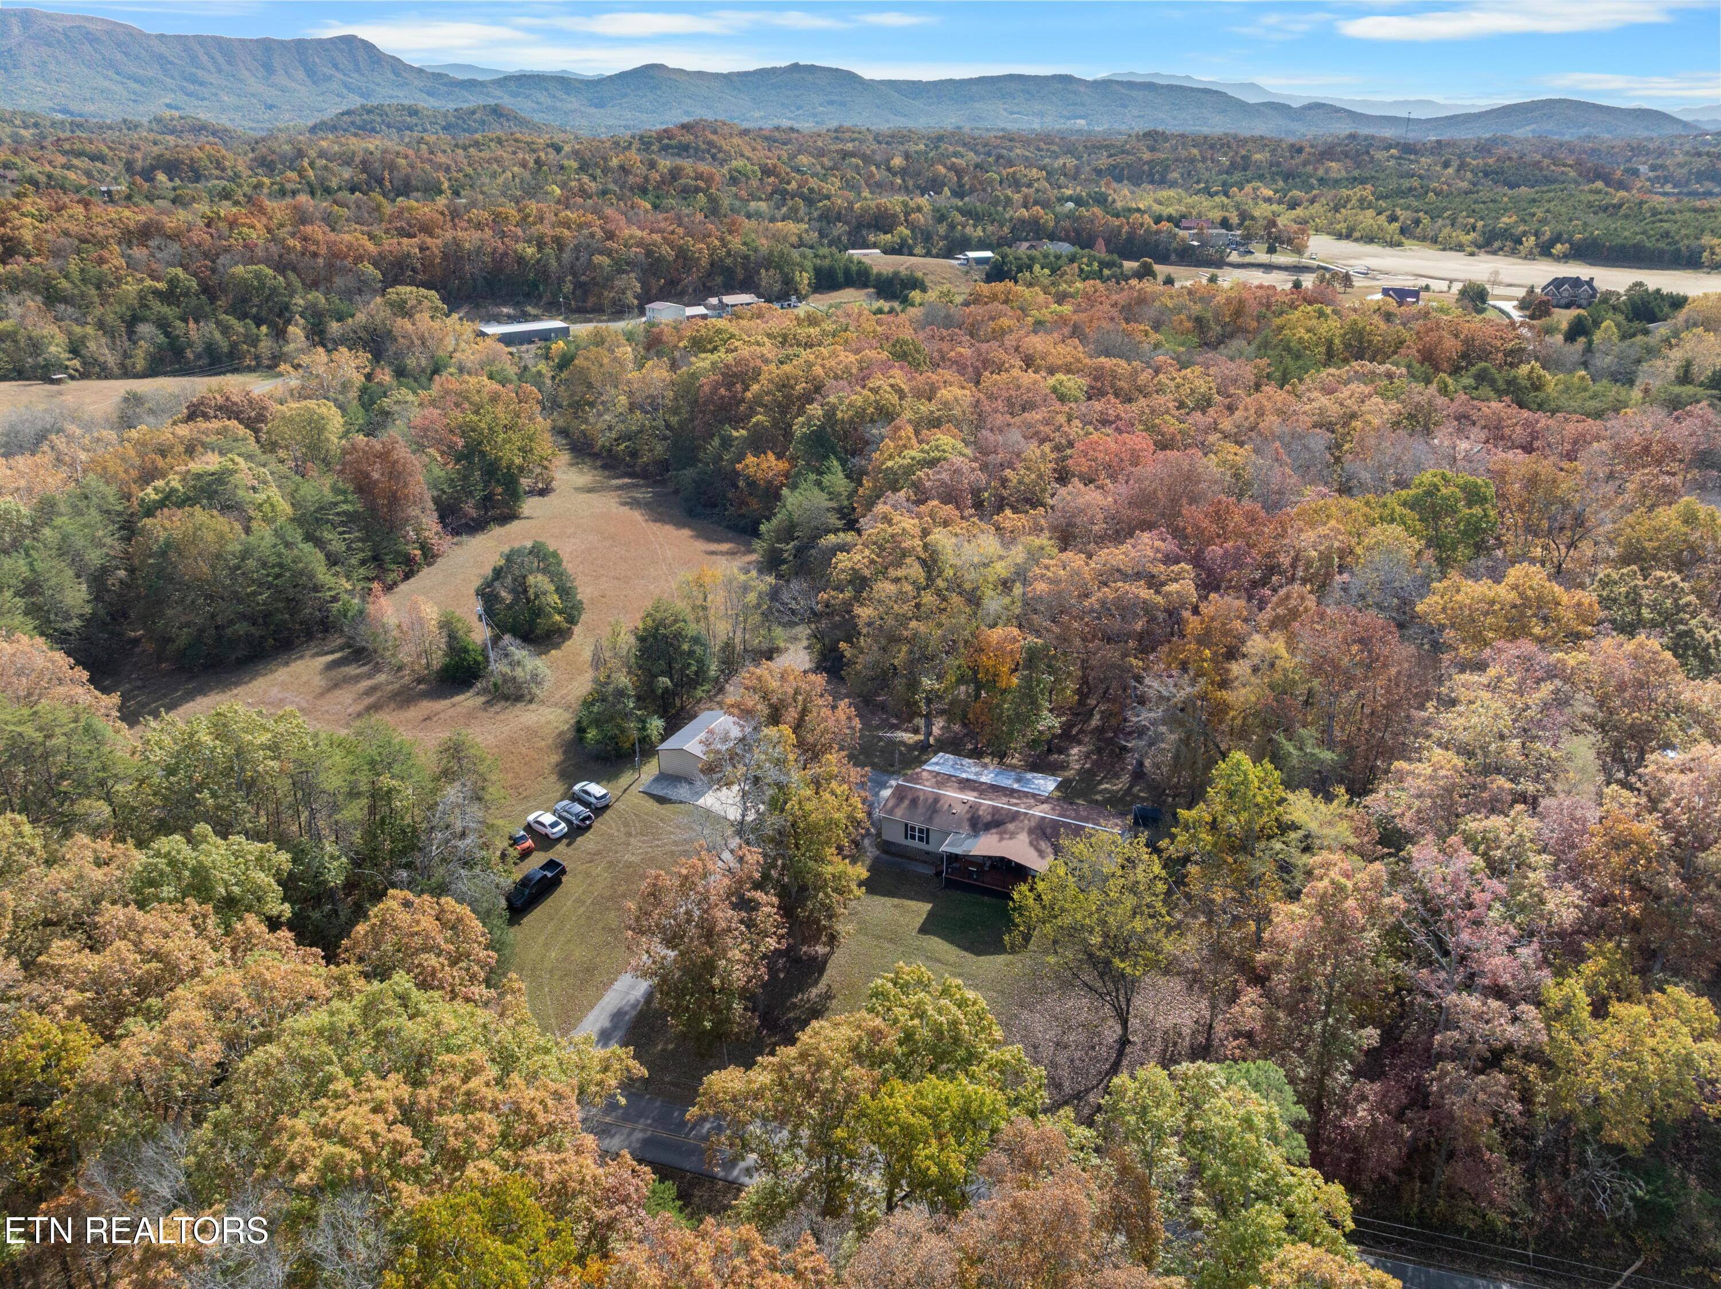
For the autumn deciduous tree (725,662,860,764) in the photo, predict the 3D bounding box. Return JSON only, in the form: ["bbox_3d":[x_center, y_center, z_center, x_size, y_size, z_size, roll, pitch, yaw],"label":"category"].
[{"bbox_3d":[-6.179,10.092,110.992,12.500,17.500,11.500,0,24,0],"label":"autumn deciduous tree"}]

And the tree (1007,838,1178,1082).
[{"bbox_3d":[15.747,20.990,82.674,11.200,16.790,11.200,0,24,0],"label":"tree"}]

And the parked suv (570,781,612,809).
[{"bbox_3d":[-27.050,14.981,120.213,4.700,1.680,1.880,21,32,39],"label":"parked suv"}]

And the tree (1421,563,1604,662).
[{"bbox_3d":[68.517,1.310,127.696,17.500,20.000,16.000,0,24,0],"label":"tree"}]

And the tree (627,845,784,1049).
[{"bbox_3d":[-10.392,21.583,81.749,10.790,16.440,10.790,0,24,0],"label":"tree"}]

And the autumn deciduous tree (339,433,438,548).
[{"bbox_3d":[-71.324,-23.179,180.858,13.740,17.690,13.740,0,24,0],"label":"autumn deciduous tree"}]

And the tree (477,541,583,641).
[{"bbox_3d":[-41.298,-6.661,149.538,12.830,12.570,12.830,0,24,0],"label":"tree"}]

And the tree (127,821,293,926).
[{"bbox_3d":[-46.265,21.112,86.162,10.500,17.500,10.500,0,24,0],"label":"tree"}]

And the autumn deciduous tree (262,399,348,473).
[{"bbox_3d":[-96.104,-33.974,207.076,13.300,16.420,13.300,0,24,0],"label":"autumn deciduous tree"}]

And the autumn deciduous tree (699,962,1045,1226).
[{"bbox_3d":[0.307,28.723,70.493,19.000,16.300,16.000,0,24,0],"label":"autumn deciduous tree"}]

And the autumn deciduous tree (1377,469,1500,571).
[{"bbox_3d":[77.352,-13.764,161.661,15.000,20.000,14.000,0,24,0],"label":"autumn deciduous tree"}]

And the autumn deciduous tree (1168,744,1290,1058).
[{"bbox_3d":[25.084,17.743,82.928,7.790,22.530,7.790,0,24,0],"label":"autumn deciduous tree"}]

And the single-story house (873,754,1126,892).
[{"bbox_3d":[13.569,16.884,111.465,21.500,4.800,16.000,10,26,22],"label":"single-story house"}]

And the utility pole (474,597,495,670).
[{"bbox_3d":[-43.829,-0.929,140.418,0.800,9.400,0.600,-3,24,1],"label":"utility pole"}]

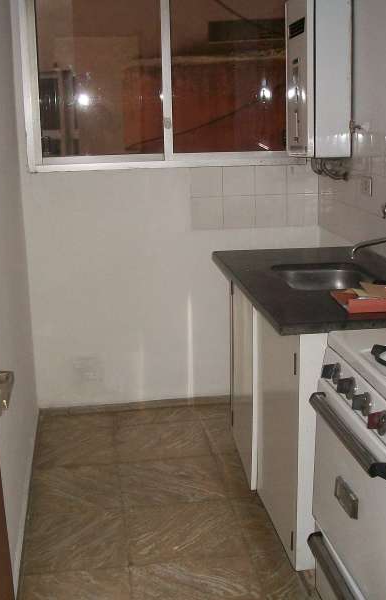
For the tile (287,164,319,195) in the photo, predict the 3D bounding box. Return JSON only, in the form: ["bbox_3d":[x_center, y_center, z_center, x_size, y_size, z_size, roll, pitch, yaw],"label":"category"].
[{"bbox_3d":[0.518,-0.569,3.490,0.152,0.150,0.010,-3,16,-8],"label":"tile"}]

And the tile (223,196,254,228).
[{"bbox_3d":[0.220,-0.412,3.483,0.152,0.150,0.010,-3,16,-8],"label":"tile"}]

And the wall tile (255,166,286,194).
[{"bbox_3d":[0.364,-0.573,3.485,0.150,0.150,0.012,-3,15,-7],"label":"wall tile"}]

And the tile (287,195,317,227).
[{"bbox_3d":[0.529,-0.431,3.542,0.150,0.150,0.010,-3,15,-8],"label":"tile"}]

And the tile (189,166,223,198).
[{"bbox_3d":[0.065,-0.554,3.449,0.150,0.150,0.012,-3,15,-7],"label":"tile"}]

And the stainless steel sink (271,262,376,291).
[{"bbox_3d":[0.473,-0.005,2.582,0.345,0.152,0.365,-3,16,-8],"label":"stainless steel sink"}]

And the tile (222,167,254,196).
[{"bbox_3d":[0.215,-0.553,3.445,0.152,0.150,0.010,-3,16,-8],"label":"tile"}]

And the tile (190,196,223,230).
[{"bbox_3d":[0.070,-0.409,3.487,0.150,0.150,0.012,-3,15,-7],"label":"tile"}]

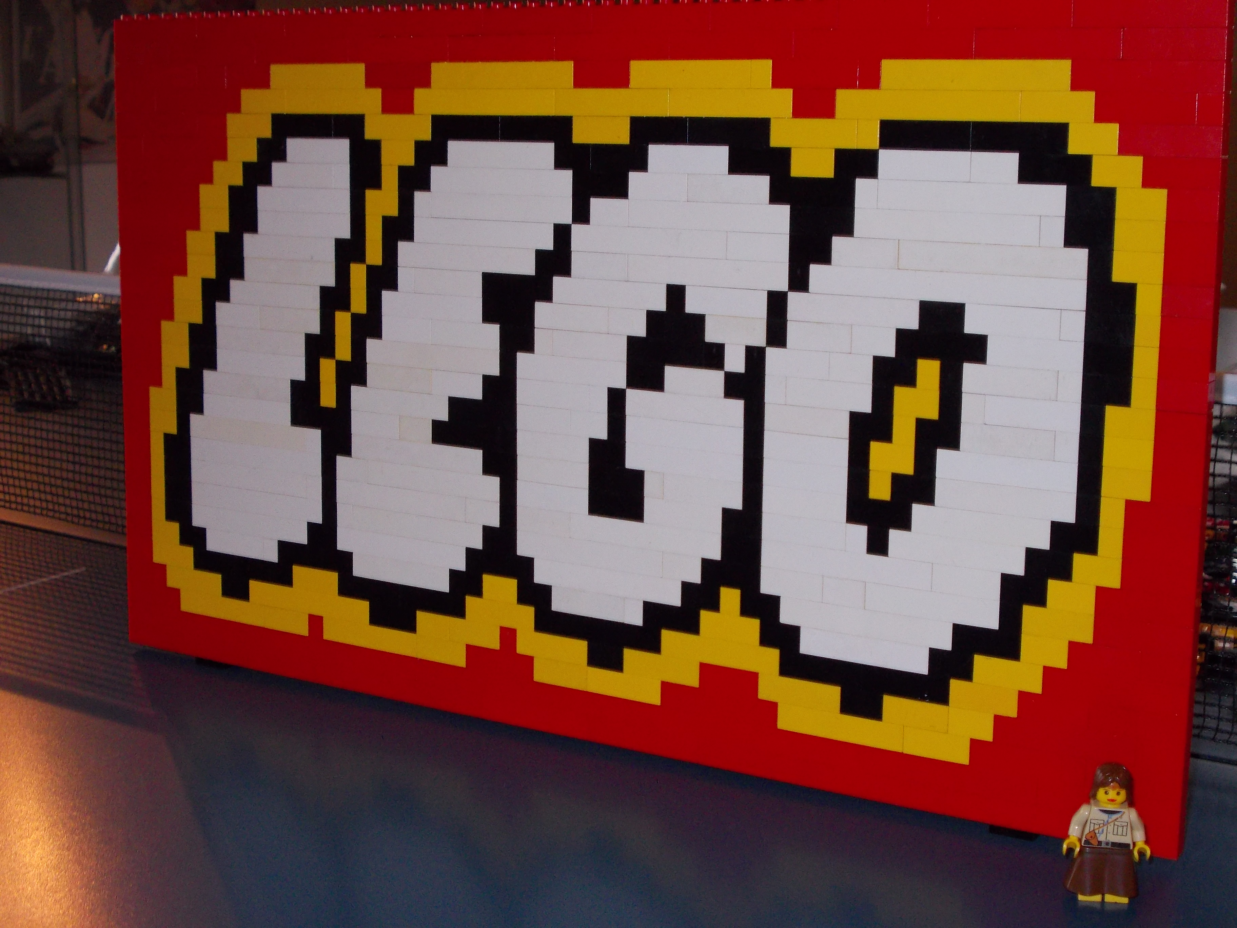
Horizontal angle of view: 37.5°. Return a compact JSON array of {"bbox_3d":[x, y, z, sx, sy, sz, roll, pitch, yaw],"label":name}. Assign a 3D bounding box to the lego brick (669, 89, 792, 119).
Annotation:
[{"bbox_3d":[0.040,-0.122,0.621,0.048,0.010,0.008,7,12,31],"label":"lego brick"}]

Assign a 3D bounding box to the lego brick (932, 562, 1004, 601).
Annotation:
[{"bbox_3d":[0.116,0.038,0.601,0.024,0.010,0.008,7,12,31],"label":"lego brick"}]

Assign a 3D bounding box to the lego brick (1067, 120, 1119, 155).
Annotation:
[{"bbox_3d":[0.147,-0.100,0.559,0.016,0.010,0.008,7,12,31],"label":"lego brick"}]

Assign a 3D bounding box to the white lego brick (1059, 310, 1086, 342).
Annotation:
[{"bbox_3d":[0.143,-0.044,0.569,0.008,0.010,0.008,7,12,31],"label":"white lego brick"}]

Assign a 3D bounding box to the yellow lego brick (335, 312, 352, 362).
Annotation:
[{"bbox_3d":[-0.107,-0.051,0.728,0.008,0.019,0.008,7,13,31],"label":"yellow lego brick"}]

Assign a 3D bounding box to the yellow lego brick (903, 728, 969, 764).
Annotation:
[{"bbox_3d":[0.110,0.095,0.620,0.024,0.010,0.008,7,13,31],"label":"yellow lego brick"}]

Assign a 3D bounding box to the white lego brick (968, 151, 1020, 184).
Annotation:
[{"bbox_3d":[0.121,-0.094,0.579,0.016,0.010,0.008,7,12,31],"label":"white lego brick"}]

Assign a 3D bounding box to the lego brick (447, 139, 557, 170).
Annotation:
[{"bbox_3d":[-0.041,-0.115,0.675,0.048,0.010,0.008,7,13,31],"label":"lego brick"}]

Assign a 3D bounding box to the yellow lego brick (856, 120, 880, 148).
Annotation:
[{"bbox_3d":[0.084,-0.108,0.600,0.008,0.010,0.008,7,12,31],"label":"yellow lego brick"}]

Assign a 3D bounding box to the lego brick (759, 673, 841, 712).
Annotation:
[{"bbox_3d":[0.065,0.079,0.639,0.032,0.010,0.008,7,12,31],"label":"lego brick"}]

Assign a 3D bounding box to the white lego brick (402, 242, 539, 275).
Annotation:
[{"bbox_3d":[-0.056,-0.078,0.690,0.064,0.010,0.008,7,12,31],"label":"white lego brick"}]

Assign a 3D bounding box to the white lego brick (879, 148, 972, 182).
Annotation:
[{"bbox_3d":[0.101,-0.097,0.589,0.032,0.010,0.008,7,13,31],"label":"white lego brick"}]

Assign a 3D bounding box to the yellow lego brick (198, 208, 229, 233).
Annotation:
[{"bbox_3d":[-0.165,-0.102,0.755,0.016,0.010,0.008,7,12,31],"label":"yellow lego brick"}]

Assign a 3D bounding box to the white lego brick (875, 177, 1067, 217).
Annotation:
[{"bbox_3d":[0.113,-0.085,0.581,0.064,0.010,0.008,7,12,31],"label":"white lego brick"}]

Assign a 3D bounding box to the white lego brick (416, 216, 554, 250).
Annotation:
[{"bbox_3d":[-0.049,-0.087,0.685,0.064,0.010,0.008,7,12,31],"label":"white lego brick"}]

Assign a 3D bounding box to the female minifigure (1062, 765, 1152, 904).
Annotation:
[{"bbox_3d":[0.146,0.109,0.547,0.025,0.042,0.013,2,10,9],"label":"female minifigure"}]

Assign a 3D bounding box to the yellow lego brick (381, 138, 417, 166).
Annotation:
[{"bbox_3d":[-0.082,-0.119,0.699,0.016,0.010,0.008,7,12,31],"label":"yellow lego brick"}]

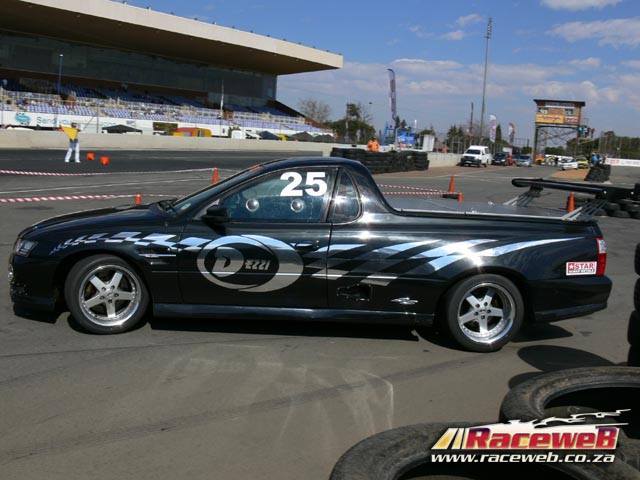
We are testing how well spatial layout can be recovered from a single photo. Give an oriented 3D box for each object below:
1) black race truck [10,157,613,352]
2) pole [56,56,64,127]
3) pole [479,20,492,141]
[{"bbox_3d":[0.015,-0.024,5.736,5.080,1.450,1.860,3,9,-3],"label":"black race truck"},{"bbox_3d":[-21.178,-11.464,52.466,0.400,6.900,0.300,10,11,34],"label":"pole"},{"bbox_3d":[26.415,-24.160,103.283,1.000,22.200,1.800,10,11,34],"label":"pole"}]

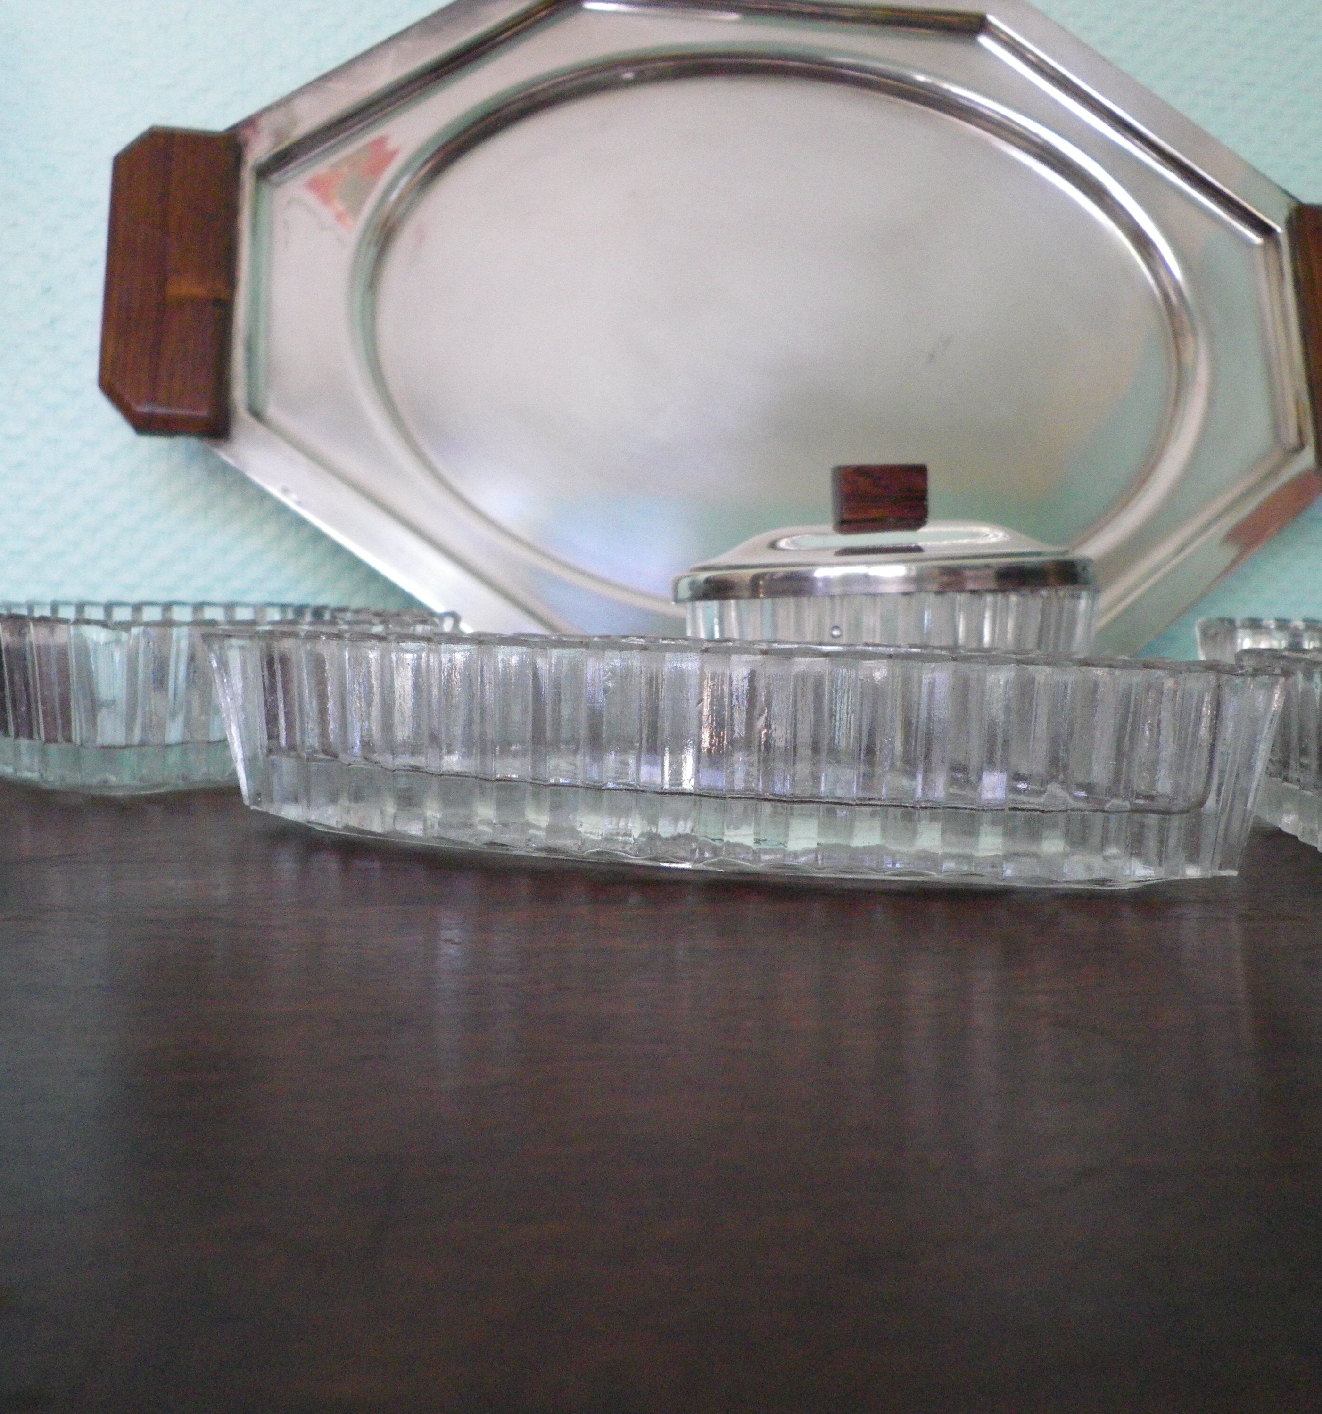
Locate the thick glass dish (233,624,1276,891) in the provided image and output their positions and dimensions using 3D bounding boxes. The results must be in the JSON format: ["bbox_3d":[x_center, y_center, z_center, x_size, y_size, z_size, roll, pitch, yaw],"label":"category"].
[{"bbox_3d":[0.009,0.009,0.309,0.219,0.040,0.057,3,7,12],"label":"thick glass dish"}]

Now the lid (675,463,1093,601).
[{"bbox_3d":[0.059,-0.048,0.408,0.110,0.034,0.086,1,7,-2],"label":"lid"}]

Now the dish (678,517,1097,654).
[{"bbox_3d":[0.058,-0.009,0.413,0.108,0.051,0.085,1,7,-2],"label":"dish"}]

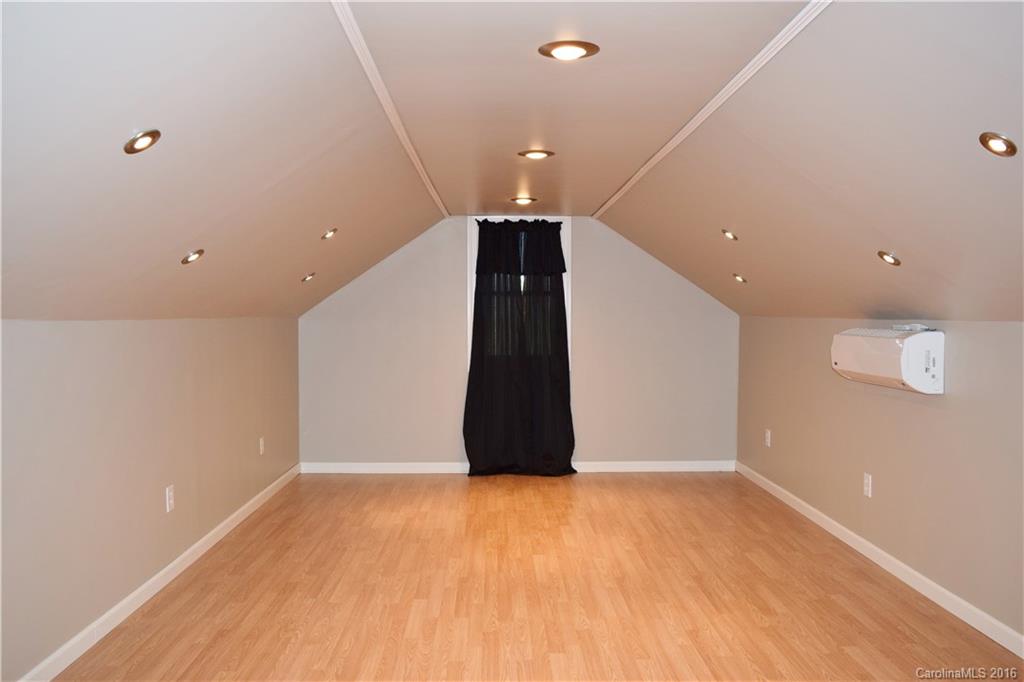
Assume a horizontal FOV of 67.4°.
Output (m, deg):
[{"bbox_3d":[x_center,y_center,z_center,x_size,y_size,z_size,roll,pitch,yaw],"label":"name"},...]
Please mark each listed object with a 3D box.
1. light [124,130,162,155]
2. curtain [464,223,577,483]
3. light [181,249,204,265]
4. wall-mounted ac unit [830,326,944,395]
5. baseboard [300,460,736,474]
[{"bbox_3d":[-0.911,-0.487,1.901,0.100,0.025,0.100,-34,2,0],"label":"light"},{"bbox_3d":[0.064,0.053,6.032,0.877,2.008,0.130,0,2,-1],"label":"curtain"},{"bbox_3d":[-1.241,-0.323,2.994,0.100,0.025,0.100,-34,2,0],"label":"light"},{"bbox_3d":[1.777,0.081,3.677,0.187,0.278,0.691,0,2,-1],"label":"wall-mounted ac unit"},{"bbox_3d":[0.066,1.011,6.134,3.474,0.085,0.018,0,2,-1],"label":"baseboard"}]

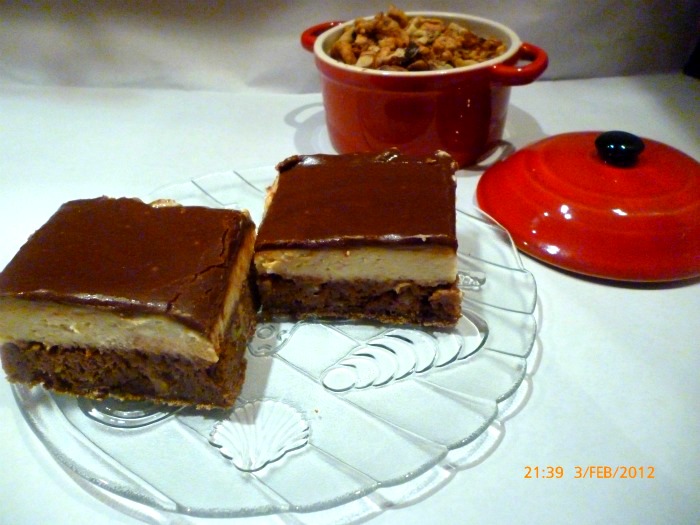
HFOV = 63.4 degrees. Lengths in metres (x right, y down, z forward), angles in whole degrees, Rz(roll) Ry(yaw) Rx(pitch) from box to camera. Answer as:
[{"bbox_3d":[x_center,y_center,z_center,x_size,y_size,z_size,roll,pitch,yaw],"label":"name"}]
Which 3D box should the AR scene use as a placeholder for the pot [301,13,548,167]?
[{"bbox_3d":[0.034,-0.090,0.298,0.134,0.052,0.103,16,42,24],"label":"pot"}]

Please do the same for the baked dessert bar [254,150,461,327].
[{"bbox_3d":[0.004,-0.009,0.203,0.067,0.036,0.054,1,38,6],"label":"baked dessert bar"}]

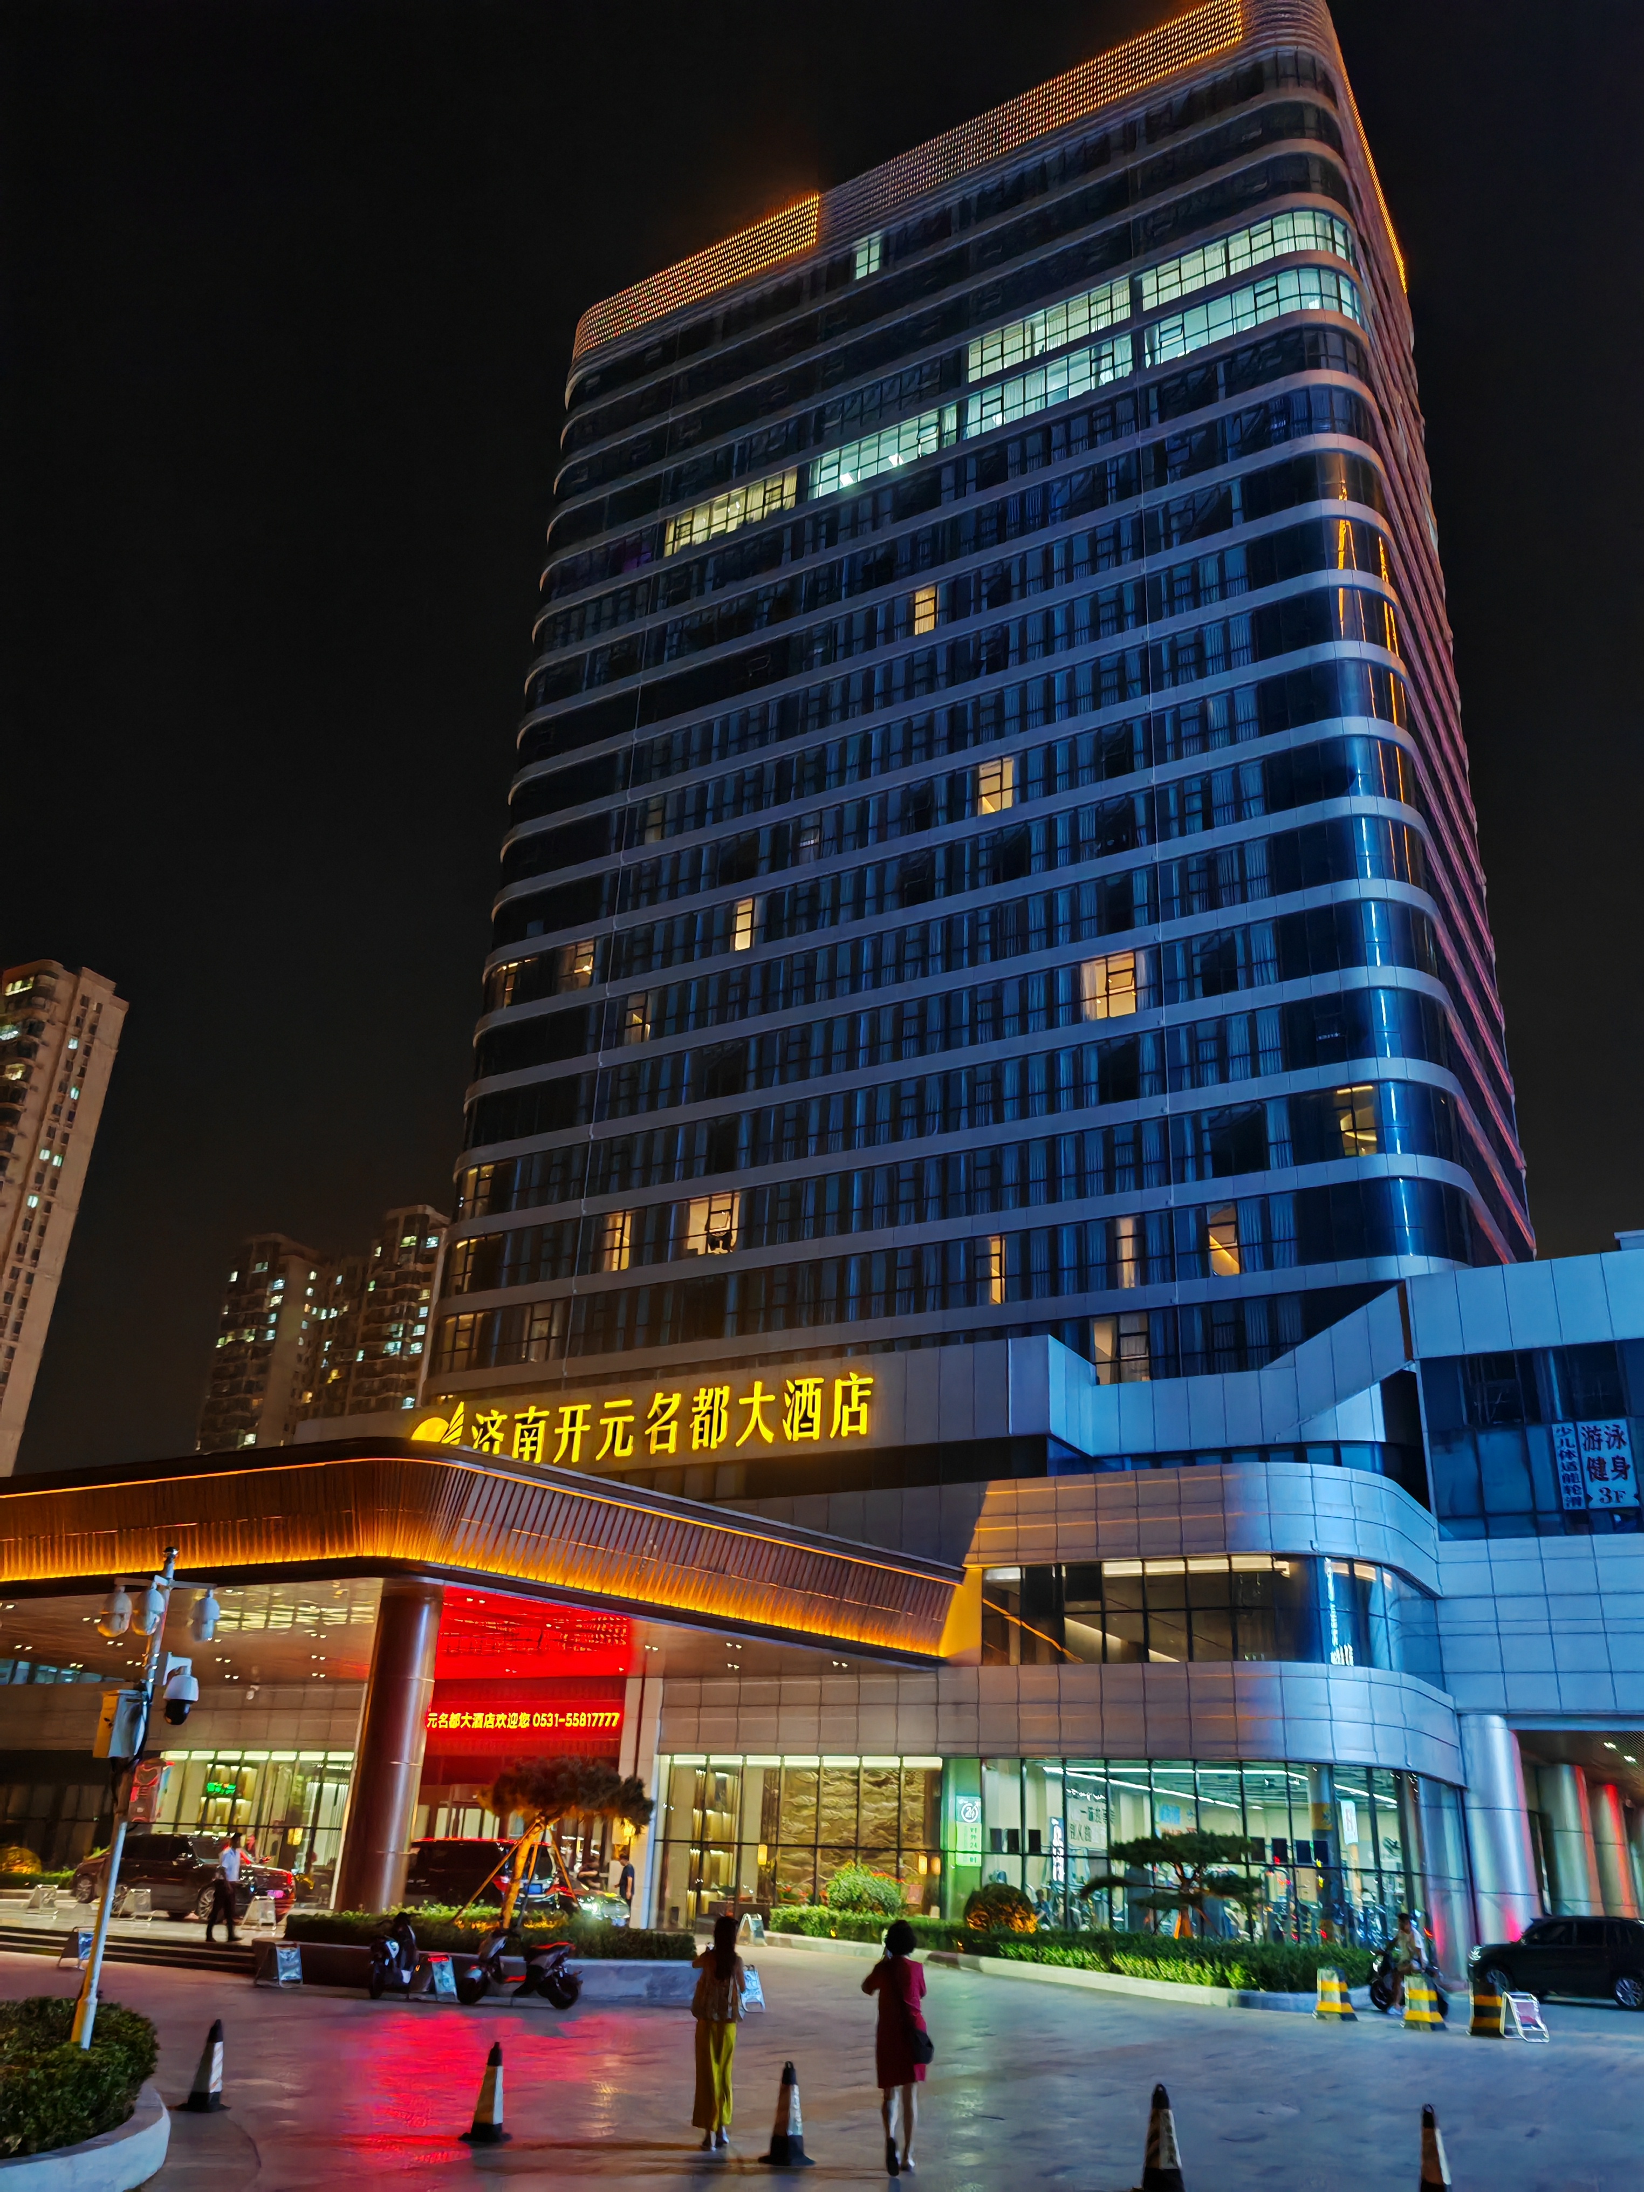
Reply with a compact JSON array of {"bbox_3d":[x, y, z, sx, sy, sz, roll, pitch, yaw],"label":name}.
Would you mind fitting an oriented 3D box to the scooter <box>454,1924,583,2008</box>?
[{"bbox_3d":[-4.532,13.078,25.711,1.850,1.080,0.700,3,-25,0],"label":"scooter"}]

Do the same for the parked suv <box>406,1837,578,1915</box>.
[{"bbox_3d":[-8.139,17.289,37.483,4.900,1.800,1.920,-13,-29,30],"label":"parked suv"}]

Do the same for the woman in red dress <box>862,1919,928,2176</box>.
[{"bbox_3d":[0.567,6.983,12.618,0.480,1.630,0.420,3,-25,0],"label":"woman in red dress"}]

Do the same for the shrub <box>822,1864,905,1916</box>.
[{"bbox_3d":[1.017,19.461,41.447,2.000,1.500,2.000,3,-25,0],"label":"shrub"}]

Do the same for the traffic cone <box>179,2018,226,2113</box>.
[{"bbox_3d":[-4.944,7.786,13.755,0.370,0.640,0.370,10,-26,-14],"label":"traffic cone"}]

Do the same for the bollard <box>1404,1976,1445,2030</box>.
[{"bbox_3d":[9.343,14.095,26.576,0.530,0.760,0.530,24,-33,-38],"label":"bollard"}]

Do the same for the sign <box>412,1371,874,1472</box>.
[{"bbox_3d":[-6.762,11.028,58.113,19.343,2.600,0.300,-11,-29,28],"label":"sign"}]

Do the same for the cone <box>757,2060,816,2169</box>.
[{"bbox_3d":[-0.245,7.428,12.503,0.370,0.650,0.370,3,-25,1],"label":"cone"}]

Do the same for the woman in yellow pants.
[{"bbox_3d":[-0.793,7.289,13.389,0.430,1.600,0.380,6,-25,-7],"label":"woman in yellow pants"}]

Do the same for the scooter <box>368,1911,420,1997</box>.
[{"bbox_3d":[-6.334,12.681,25.279,0.680,1.120,1.700,1,-25,4],"label":"scooter"}]

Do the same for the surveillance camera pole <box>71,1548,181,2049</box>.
[{"bbox_3d":[-4.487,4.524,10.958,0.780,3.200,0.600,11,-26,-17],"label":"surveillance camera pole"}]

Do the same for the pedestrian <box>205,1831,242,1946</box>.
[{"bbox_3d":[-10.119,13.460,29.139,0.500,1.720,0.480,1,-25,5],"label":"pedestrian"}]

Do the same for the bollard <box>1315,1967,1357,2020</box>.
[{"bbox_3d":[8.148,14.256,27.116,0.530,0.760,0.530,24,-33,-38],"label":"bollard"}]

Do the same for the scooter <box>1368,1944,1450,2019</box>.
[{"bbox_3d":[10.032,15.135,29.257,1.500,1.060,0.660,-8,-27,22],"label":"scooter"}]

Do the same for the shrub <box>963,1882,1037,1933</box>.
[{"bbox_3d":[3.975,18.285,38.159,1.650,1.400,1.650,3,-25,0],"label":"shrub"}]

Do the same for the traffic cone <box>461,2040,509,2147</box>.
[{"bbox_3d":[-2.641,7.874,13.559,0.360,0.680,0.360,-4,-26,14],"label":"traffic cone"}]

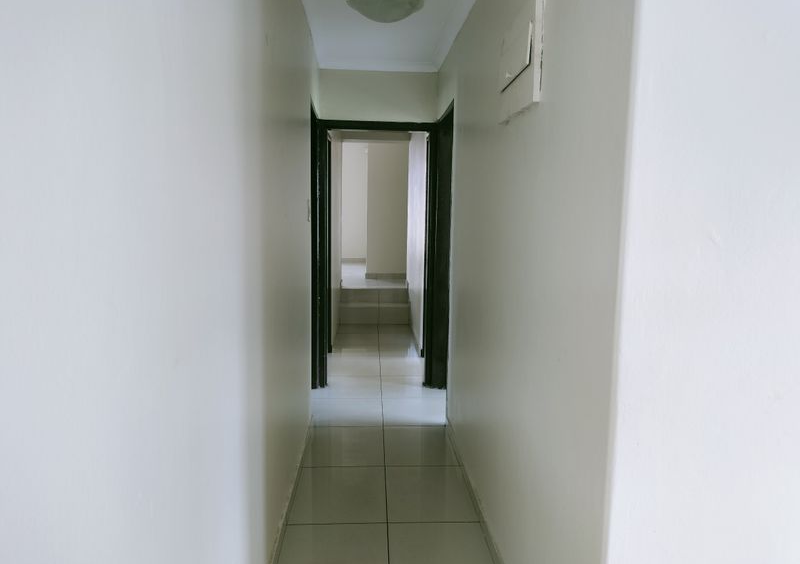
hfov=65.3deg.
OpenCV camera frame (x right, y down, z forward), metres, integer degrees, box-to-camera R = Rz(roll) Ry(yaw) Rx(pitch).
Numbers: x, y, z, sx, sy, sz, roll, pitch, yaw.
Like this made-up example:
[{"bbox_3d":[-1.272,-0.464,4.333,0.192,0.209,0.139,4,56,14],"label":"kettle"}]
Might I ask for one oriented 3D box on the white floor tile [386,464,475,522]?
[{"bbox_3d":[0.142,1.017,3.014,0.420,0.015,0.615,0,6,-2],"label":"white floor tile"}]

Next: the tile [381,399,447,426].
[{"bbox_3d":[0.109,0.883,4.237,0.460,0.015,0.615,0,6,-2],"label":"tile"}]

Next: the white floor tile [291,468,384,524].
[{"bbox_3d":[-0.288,1.017,2.996,0.440,0.015,0.615,0,6,-2],"label":"white floor tile"}]

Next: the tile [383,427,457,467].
[{"bbox_3d":[0.115,0.950,3.625,0.420,0.015,0.615,0,6,-2],"label":"tile"}]

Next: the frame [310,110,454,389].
[{"bbox_3d":[-0.155,-0.196,4.733,0.950,2.020,0.150,0,6,-2],"label":"frame"}]

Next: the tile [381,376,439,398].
[{"bbox_3d":[0.077,0.816,4.848,0.450,0.015,0.615,0,6,-2],"label":"tile"}]

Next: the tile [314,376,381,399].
[{"bbox_3d":[-0.397,0.816,4.827,0.500,0.015,0.615,0,6,-2],"label":"tile"}]

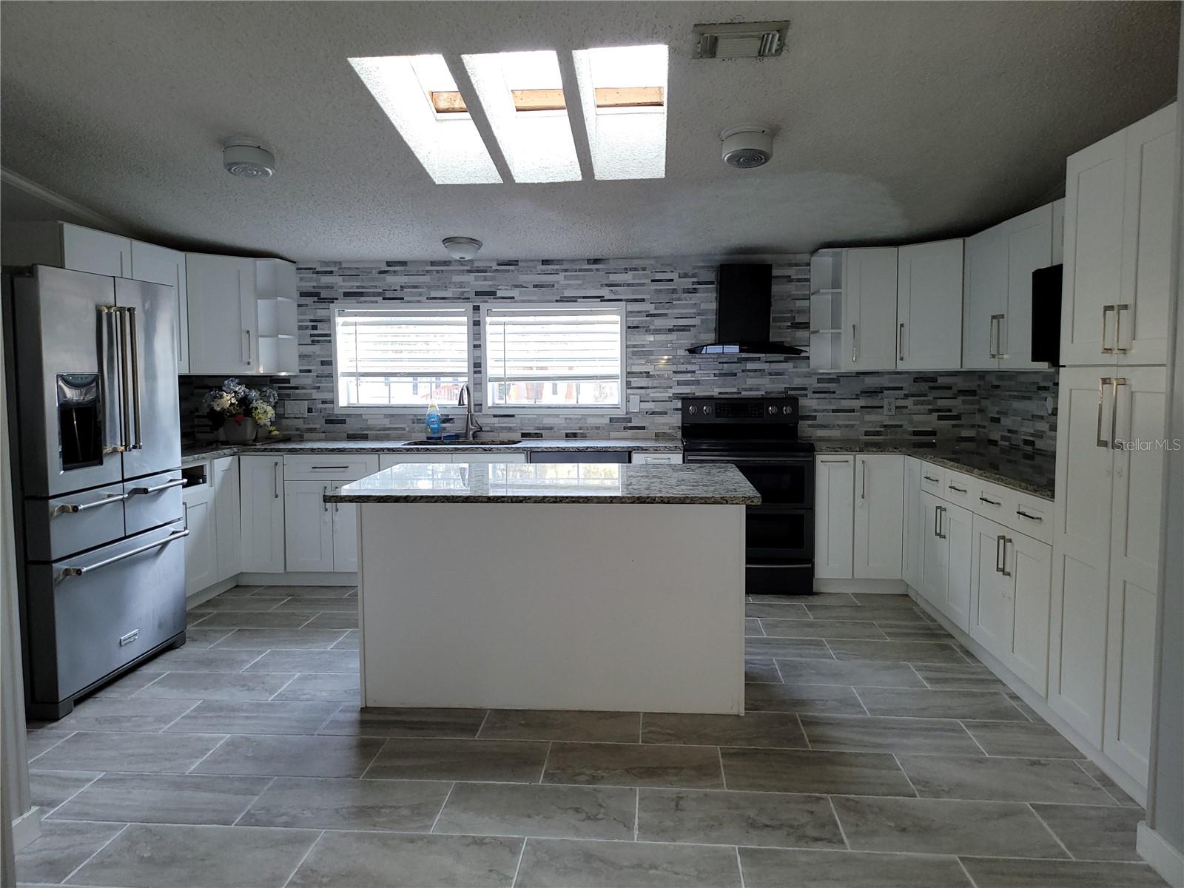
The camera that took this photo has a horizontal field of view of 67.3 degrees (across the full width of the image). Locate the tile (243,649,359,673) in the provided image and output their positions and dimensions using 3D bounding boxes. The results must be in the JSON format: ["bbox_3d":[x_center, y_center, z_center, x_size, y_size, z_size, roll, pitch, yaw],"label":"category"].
[{"bbox_3d":[-1.288,1.036,4.201,0.612,0.010,0.321,0,5,5],"label":"tile"}]

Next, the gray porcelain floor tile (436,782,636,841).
[{"bbox_3d":[-0.160,1.134,2.741,0.601,0.010,0.322,0,5,5],"label":"gray porcelain floor tile"}]

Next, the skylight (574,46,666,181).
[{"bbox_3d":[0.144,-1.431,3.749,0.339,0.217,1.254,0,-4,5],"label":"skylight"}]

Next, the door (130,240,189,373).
[{"bbox_3d":[-2.530,-0.782,5.234,0.030,0.735,0.565,0,5,5],"label":"door"}]

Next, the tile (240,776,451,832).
[{"bbox_3d":[-0.774,1.152,2.833,0.610,0.010,0.327,0,5,5],"label":"tile"}]

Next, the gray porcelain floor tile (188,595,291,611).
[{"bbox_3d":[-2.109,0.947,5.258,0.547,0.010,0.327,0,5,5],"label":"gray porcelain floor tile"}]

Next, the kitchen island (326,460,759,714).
[{"bbox_3d":[-0.161,0.585,3.855,1.638,0.888,1.098,0,5,5],"label":"kitchen island"}]

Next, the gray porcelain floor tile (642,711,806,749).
[{"bbox_3d":[0.497,1.094,3.386,0.610,0.010,0.327,0,5,5],"label":"gray porcelain floor tile"}]

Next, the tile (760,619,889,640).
[{"bbox_3d":[1.207,0.981,4.670,0.612,0.012,0.328,0,5,5],"label":"tile"}]

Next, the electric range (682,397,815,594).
[{"bbox_3d":[0.958,0.301,5.605,0.768,1.150,0.680,0,5,5],"label":"electric range"}]

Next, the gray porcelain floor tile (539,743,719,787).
[{"bbox_3d":[0.146,1.128,3.102,0.612,0.012,0.328,0,5,5],"label":"gray porcelain floor tile"}]

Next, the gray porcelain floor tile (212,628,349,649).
[{"bbox_3d":[-1.587,1.005,4.551,0.612,0.010,0.321,0,5,5],"label":"gray porcelain floor tile"}]

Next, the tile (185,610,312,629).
[{"bbox_3d":[-1.845,0.974,4.898,0.612,0.010,0.321,0,5,5],"label":"tile"}]

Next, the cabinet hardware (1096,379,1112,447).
[{"bbox_3d":[1.664,-0.098,2.891,0.033,0.226,0.013,0,5,5],"label":"cabinet hardware"}]

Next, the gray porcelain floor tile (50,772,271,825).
[{"bbox_3d":[-1.363,1.134,2.844,0.601,0.010,0.322,0,5,5],"label":"gray porcelain floor tile"}]

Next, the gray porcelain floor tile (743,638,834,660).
[{"bbox_3d":[0.861,1.010,4.368,0.612,0.012,0.328,0,5,5],"label":"gray porcelain floor tile"}]

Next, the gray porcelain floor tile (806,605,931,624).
[{"bbox_3d":[1.518,0.945,4.938,0.612,0.010,0.321,0,5,5],"label":"gray porcelain floor tile"}]

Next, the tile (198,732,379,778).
[{"bbox_3d":[-1.075,1.123,3.189,0.610,0.010,0.327,0,5,5],"label":"tile"}]

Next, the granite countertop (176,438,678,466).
[{"bbox_3d":[-1.159,0.057,5.270,3.394,0.036,1.768,0,5,5],"label":"granite countertop"}]

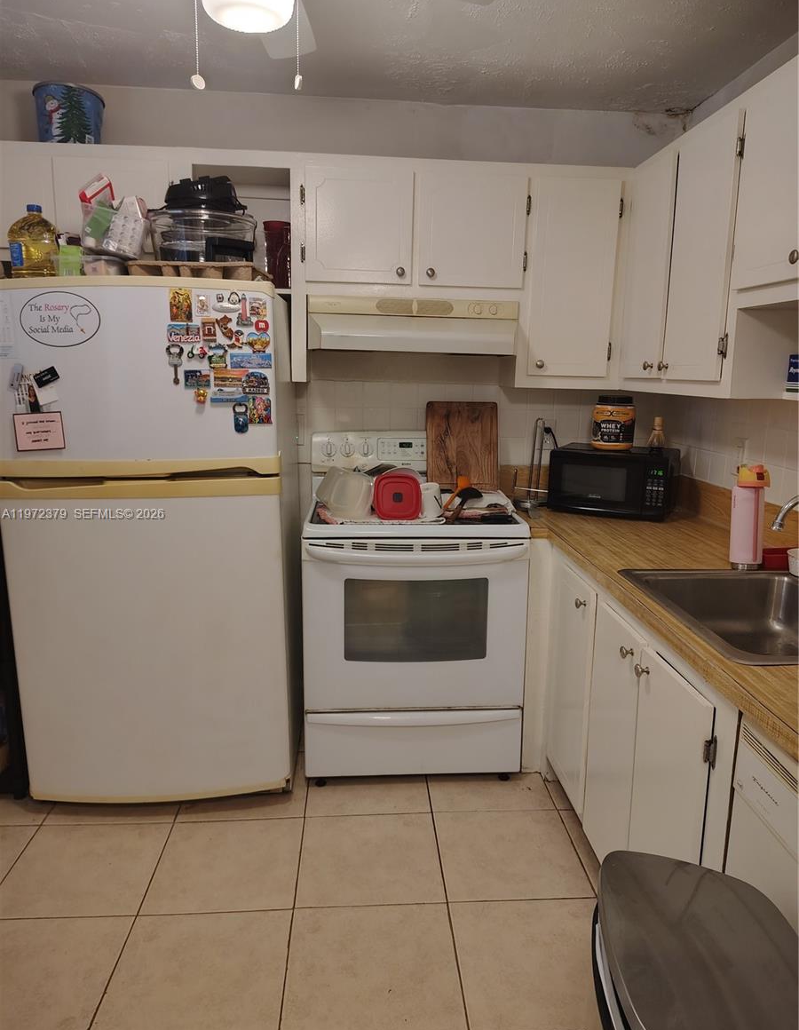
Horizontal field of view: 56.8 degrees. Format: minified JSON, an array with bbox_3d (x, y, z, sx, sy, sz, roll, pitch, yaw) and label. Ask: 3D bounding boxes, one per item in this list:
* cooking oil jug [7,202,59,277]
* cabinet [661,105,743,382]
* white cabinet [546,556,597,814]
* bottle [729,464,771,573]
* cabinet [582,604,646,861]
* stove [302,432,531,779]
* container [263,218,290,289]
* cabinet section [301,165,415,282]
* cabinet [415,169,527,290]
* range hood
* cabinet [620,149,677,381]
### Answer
[{"bbox_3d":[-1.086,-0.803,2.205,0.122,0.238,0.130,-8,14,-39],"label":"cooking oil jug"},{"bbox_3d":[1.018,-0.729,2.119,0.335,0.690,0.375,0,11,-4],"label":"cabinet"},{"bbox_3d":[0.830,0.562,2.470,0.548,0.755,0.415,0,11,-4],"label":"white cabinet"},{"bbox_3d":[0.964,0.008,2.043,0.083,0.278,0.086,-1,11,-10],"label":"bottle"},{"bbox_3d":[0.860,0.645,2.079,0.548,0.745,0.335,0,11,-4],"label":"cabinet"},{"bbox_3d":[0.036,0.315,2.796,0.756,1.200,0.700,0,11,-4],"label":"stove"},{"bbox_3d":[-0.443,-0.934,2.673,0.110,0.243,0.110,0,11,-4],"label":"container"},{"bbox_3d":[-0.149,-1.036,2.732,0.377,0.386,0.310,0,11,-4],"label":"cabinet section"},{"bbox_3d":[0.236,-1.020,2.732,0.383,0.368,0.310,0,11,-5],"label":"cabinet"},{"bbox_3d":[0.048,-0.693,2.721,0.757,0.192,0.475,0,11,-4],"label":"range hood"},{"bbox_3d":[0.978,-0.799,2.467,0.310,0.674,0.340,0,11,-5],"label":"cabinet"}]

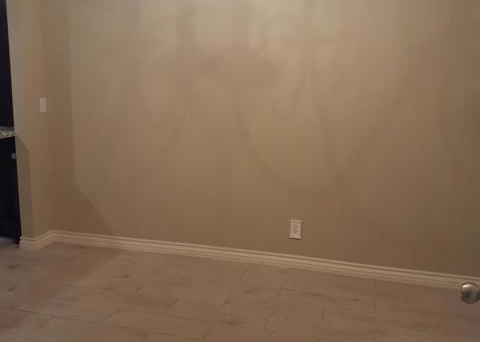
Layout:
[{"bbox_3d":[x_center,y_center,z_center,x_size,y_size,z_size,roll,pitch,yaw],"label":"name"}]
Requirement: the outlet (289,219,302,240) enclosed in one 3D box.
[{"bbox_3d":[0.413,0.433,3.718,0.078,0.130,0.016,4,12,14],"label":"outlet"}]

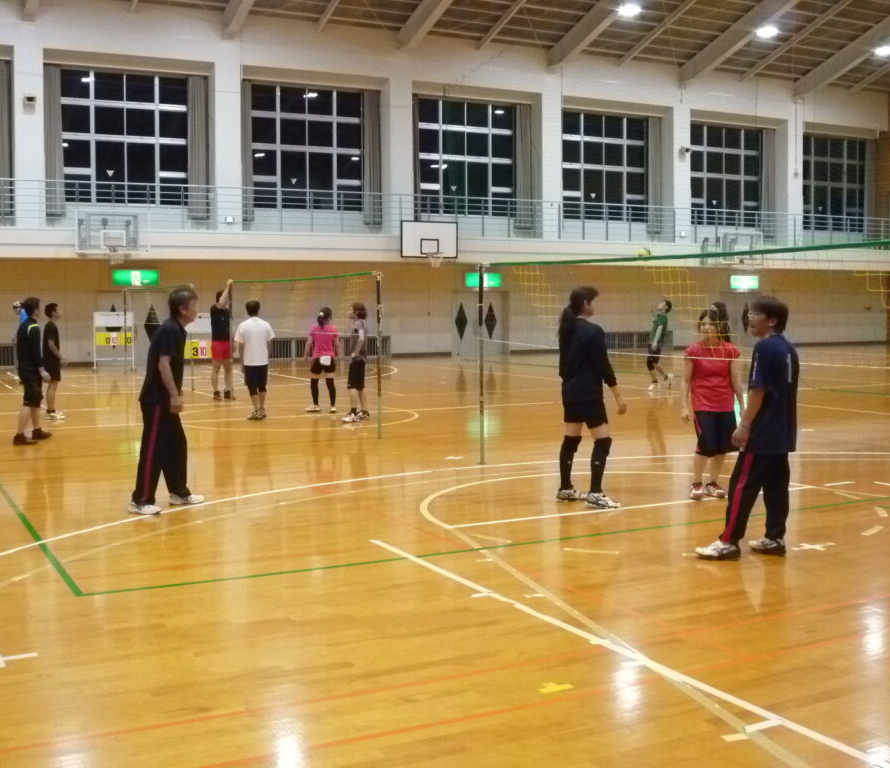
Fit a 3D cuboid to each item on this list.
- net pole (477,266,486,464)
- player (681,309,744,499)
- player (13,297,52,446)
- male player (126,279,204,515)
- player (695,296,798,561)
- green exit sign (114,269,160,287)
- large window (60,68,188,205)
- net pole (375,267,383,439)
[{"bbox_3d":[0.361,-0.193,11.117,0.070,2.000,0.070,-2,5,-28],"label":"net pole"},{"bbox_3d":[2.207,0.161,9.292,0.520,1.560,0.330,1,4,19],"label":"player"},{"bbox_3d":[-4.824,-0.146,13.145,0.430,1.710,0.480,-3,5,-32],"label":"player"},{"bbox_3d":[-2.190,0.129,8.807,0.570,1.740,0.500,-2,4,-22],"label":"male player"},{"bbox_3d":[1.901,0.281,7.089,0.570,1.650,0.530,3,5,35],"label":"player"},{"bbox_3d":[-8.290,-2.862,30.208,1.220,0.430,0.140,-2,5,-28],"label":"green exit sign"},{"bbox_3d":[-8.717,-6.707,30.524,3.500,3.550,0.140,-2,5,-28],"label":"large window"},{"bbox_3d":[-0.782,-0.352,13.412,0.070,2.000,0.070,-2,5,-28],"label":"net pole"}]

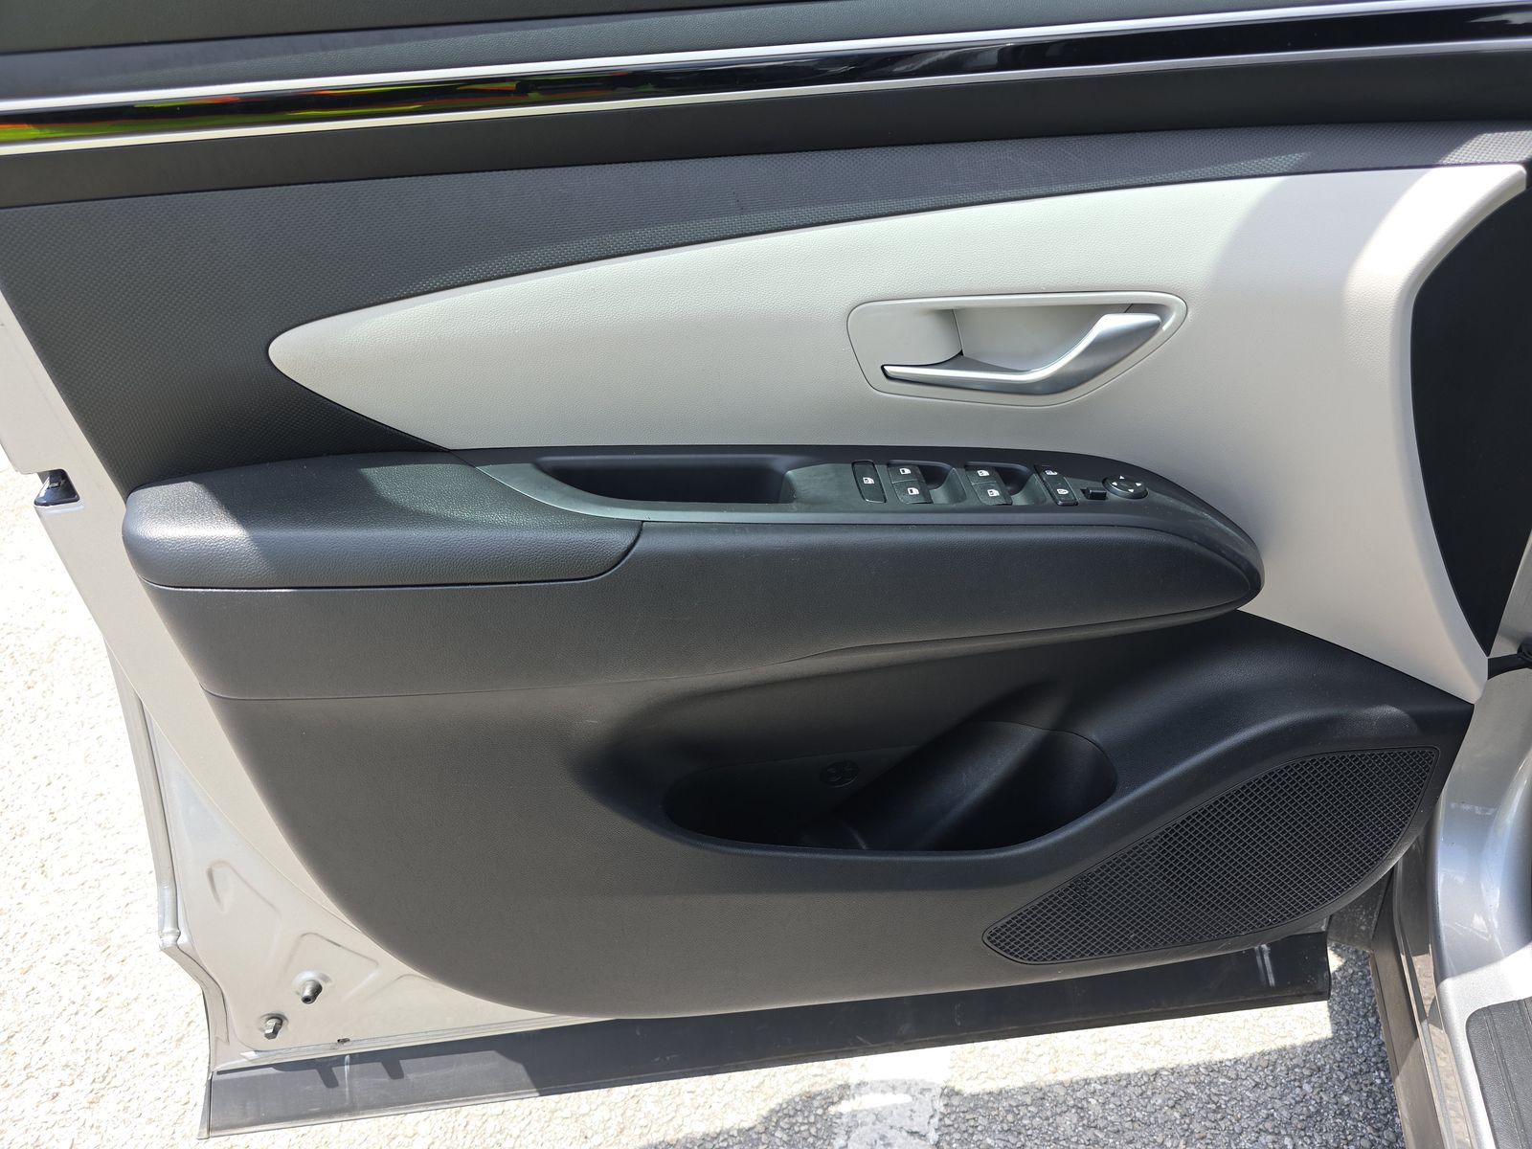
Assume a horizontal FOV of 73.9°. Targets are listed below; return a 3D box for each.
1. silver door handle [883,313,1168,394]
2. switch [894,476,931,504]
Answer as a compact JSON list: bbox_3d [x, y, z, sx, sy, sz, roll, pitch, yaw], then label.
[{"bbox_3d":[0.147,-0.126,0.578,0.156,0.039,0.032,-5,22,-2],"label":"silver door handle"},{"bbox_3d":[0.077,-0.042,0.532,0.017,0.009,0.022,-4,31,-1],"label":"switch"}]

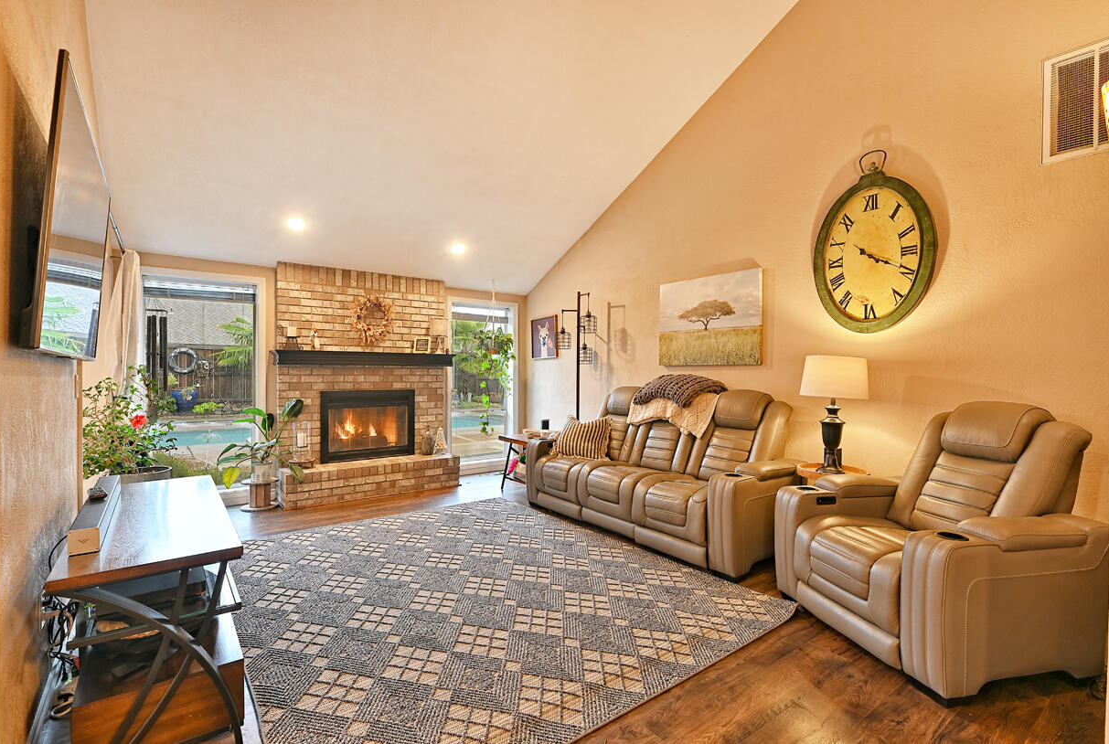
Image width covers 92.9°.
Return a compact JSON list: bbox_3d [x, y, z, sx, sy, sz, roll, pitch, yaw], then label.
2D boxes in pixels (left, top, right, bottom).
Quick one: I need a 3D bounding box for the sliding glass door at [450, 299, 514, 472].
[{"bbox_3d":[-0.909,0.162,6.479,0.924,2.020,0.119,0,1,-37],"label":"sliding glass door"}]

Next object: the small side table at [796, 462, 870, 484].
[{"bbox_3d":[1.779,0.948,3.381,0.427,0.644,0.427,0,0,-37],"label":"small side table"}]

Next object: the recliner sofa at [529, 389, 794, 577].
[{"bbox_3d":[0.805,0.699,4.354,1.001,1.135,2.257,0,0,-37],"label":"recliner sofa"}]

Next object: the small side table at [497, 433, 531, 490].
[{"bbox_3d":[-0.167,0.974,5.537,0.625,0.574,0.625,0,0,-37],"label":"small side table"}]

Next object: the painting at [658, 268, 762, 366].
[{"bbox_3d":[1.318,-0.441,4.593,0.038,0.765,1.052,0,0,-37],"label":"painting"}]

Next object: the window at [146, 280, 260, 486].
[{"bbox_3d":[-3.186,0.131,4.775,0.871,1.927,0.119,0,1,-37],"label":"window"}]

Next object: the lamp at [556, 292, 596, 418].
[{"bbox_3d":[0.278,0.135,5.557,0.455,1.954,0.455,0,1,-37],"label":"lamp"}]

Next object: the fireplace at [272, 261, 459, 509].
[{"bbox_3d":[-1.859,0.098,5.404,1.756,2.270,0.502,0,1,-37],"label":"fireplace"}]

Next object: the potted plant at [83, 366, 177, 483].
[{"bbox_3d":[-3.254,0.607,4.018,0.650,1.306,0.650,0,0,-37],"label":"potted plant"}]

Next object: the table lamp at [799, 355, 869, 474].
[{"bbox_3d":[1.793,0.274,3.397,0.403,0.755,0.403,0,1,-37],"label":"table lamp"}]

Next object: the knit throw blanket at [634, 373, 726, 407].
[{"bbox_3d":[1.039,0.162,4.595,0.395,0.284,0.714,0,0,-37],"label":"knit throw blanket"}]

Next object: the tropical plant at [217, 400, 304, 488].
[{"bbox_3d":[-2.678,0.655,4.810,0.634,0.792,0.581,0,1,-37],"label":"tropical plant"}]

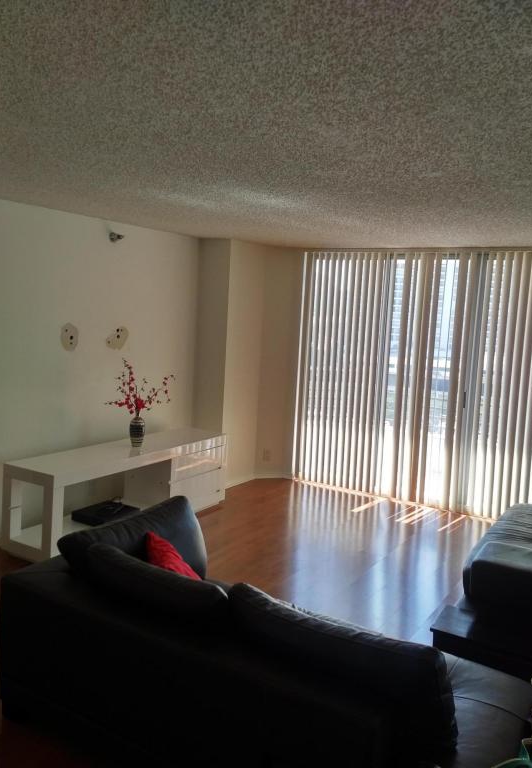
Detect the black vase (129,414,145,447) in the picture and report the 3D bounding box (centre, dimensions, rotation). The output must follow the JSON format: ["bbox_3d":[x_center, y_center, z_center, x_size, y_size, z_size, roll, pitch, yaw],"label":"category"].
[{"bbox_3d":[-1.070,0.383,4.963,0.127,0.259,0.127,3,7,0],"label":"black vase"}]

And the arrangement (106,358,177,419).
[{"bbox_3d":[-1.031,0.030,4.923,0.420,0.481,0.500,7,8,32],"label":"arrangement"}]

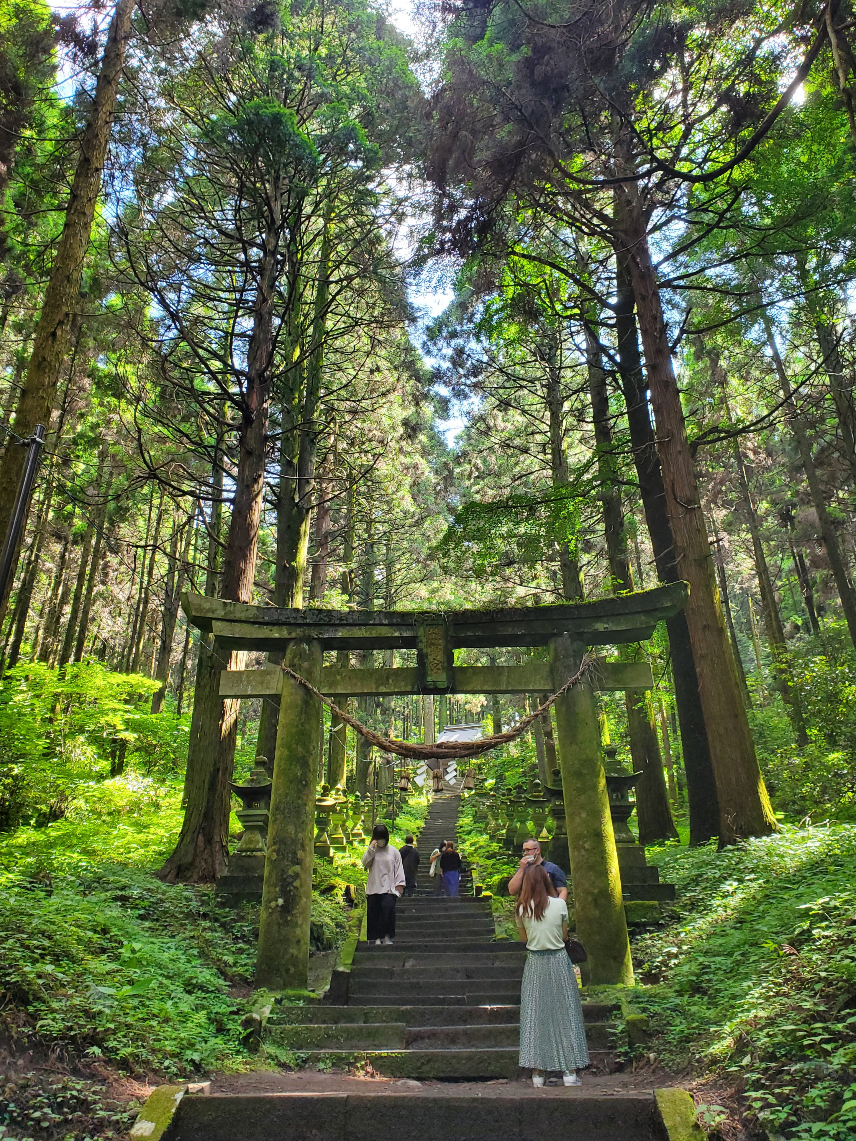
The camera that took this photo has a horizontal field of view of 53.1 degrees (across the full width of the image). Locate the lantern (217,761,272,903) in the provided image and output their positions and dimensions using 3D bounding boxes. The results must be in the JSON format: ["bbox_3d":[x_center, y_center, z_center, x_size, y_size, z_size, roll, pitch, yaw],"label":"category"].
[{"bbox_3d":[-2.686,3.966,13.218,1.250,2.215,1.250,-1,-26,1],"label":"lantern"}]

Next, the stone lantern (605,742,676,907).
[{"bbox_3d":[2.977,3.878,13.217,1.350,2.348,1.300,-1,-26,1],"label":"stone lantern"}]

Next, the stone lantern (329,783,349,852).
[{"bbox_3d":[-2.436,6.768,23.421,0.600,1.853,0.600,-1,-26,1],"label":"stone lantern"}]

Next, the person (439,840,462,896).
[{"bbox_3d":[0.530,6.870,19.231,0.500,1.580,0.360,-3,-26,5],"label":"person"}]

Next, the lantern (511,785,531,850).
[{"bbox_3d":[2.628,6.941,24.187,0.600,1.815,0.600,-1,-26,1],"label":"lantern"}]

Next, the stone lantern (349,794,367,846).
[{"bbox_3d":[-2.428,8.634,29.742,0.620,1.810,0.620,-1,-26,1],"label":"stone lantern"}]

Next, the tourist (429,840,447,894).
[{"bbox_3d":[0.237,6.940,19.422,0.360,1.580,0.450,-14,-29,25],"label":"tourist"}]

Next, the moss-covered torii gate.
[{"bbox_3d":[0.144,2.315,9.885,6.280,4.491,0.600,-1,-26,1],"label":"moss-covered torii gate"}]

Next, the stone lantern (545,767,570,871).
[{"bbox_3d":[2.943,5.408,18.702,0.800,2.196,0.800,-1,-26,1],"label":"stone lantern"}]

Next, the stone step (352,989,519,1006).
[{"bbox_3d":[0.153,4.371,8.771,1.922,0.152,0.420,-1,-26,1],"label":"stone step"}]

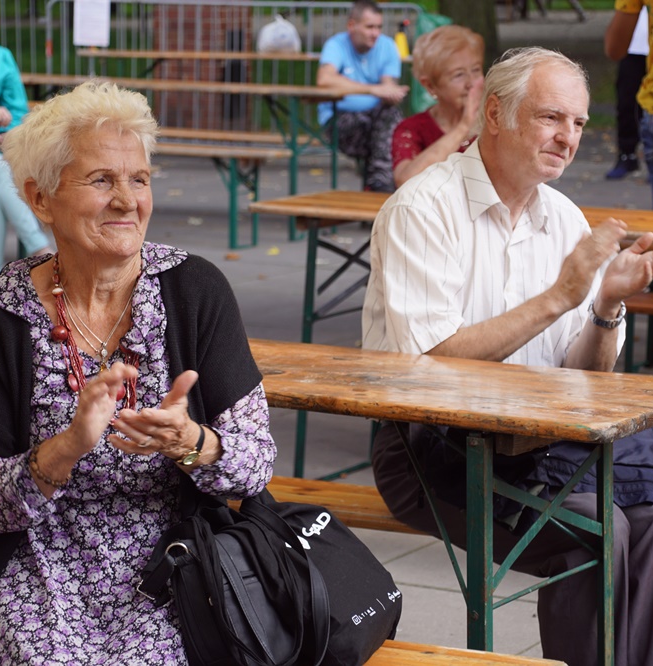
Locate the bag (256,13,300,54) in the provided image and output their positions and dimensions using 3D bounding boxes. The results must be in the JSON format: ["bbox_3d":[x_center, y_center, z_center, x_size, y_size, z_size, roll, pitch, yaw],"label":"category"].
[{"bbox_3d":[-0.321,-1.993,16.700,0.290,0.265,0.260,2,9,5],"label":"bag"}]

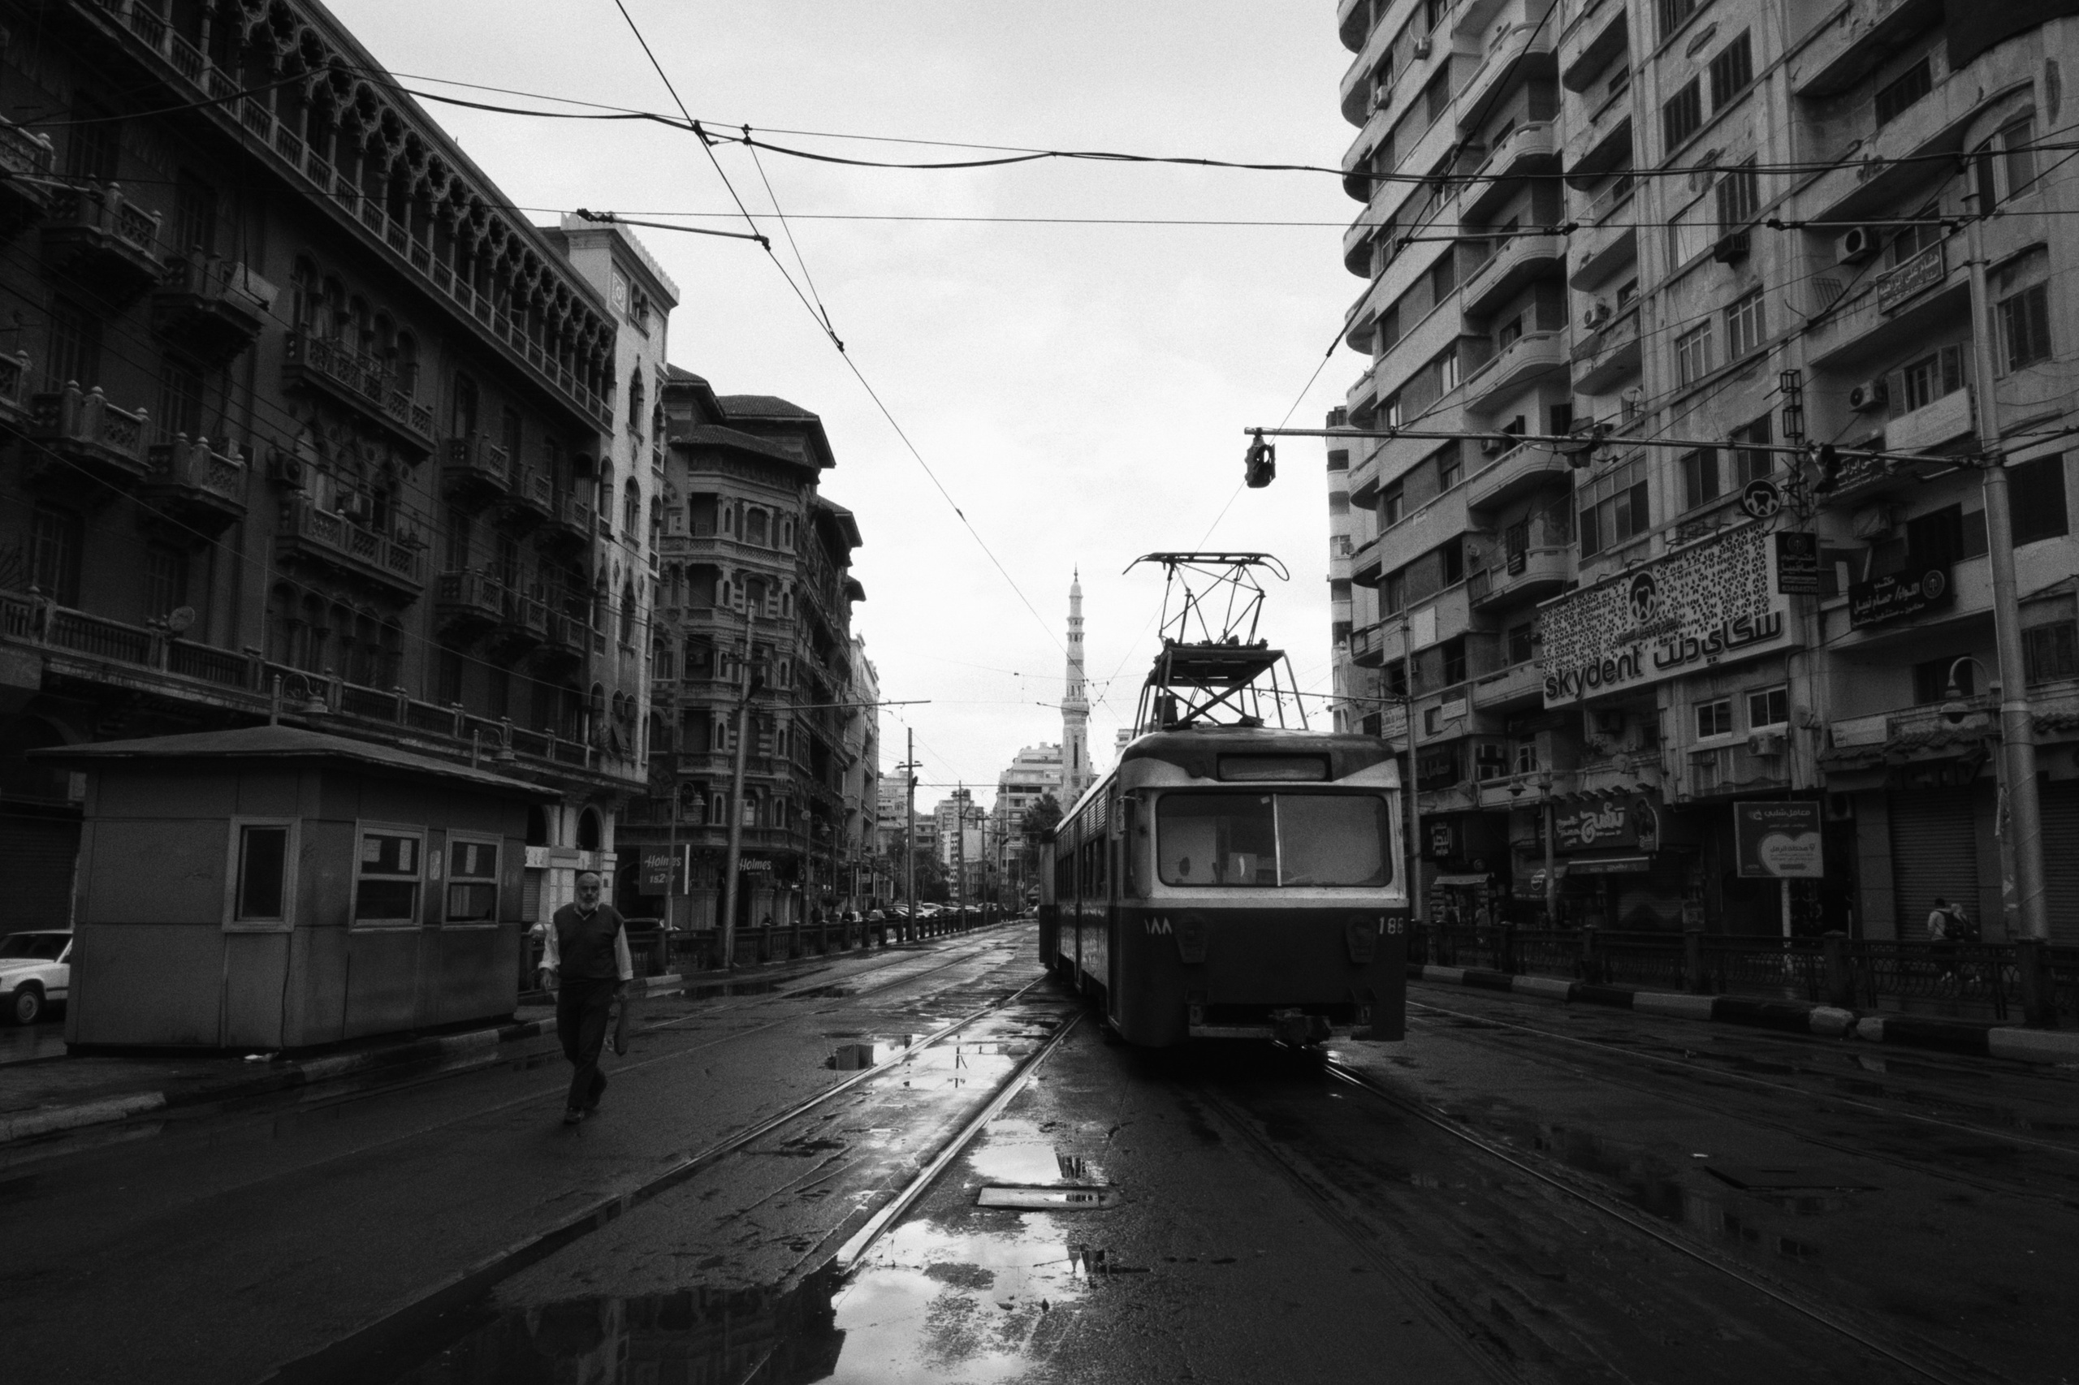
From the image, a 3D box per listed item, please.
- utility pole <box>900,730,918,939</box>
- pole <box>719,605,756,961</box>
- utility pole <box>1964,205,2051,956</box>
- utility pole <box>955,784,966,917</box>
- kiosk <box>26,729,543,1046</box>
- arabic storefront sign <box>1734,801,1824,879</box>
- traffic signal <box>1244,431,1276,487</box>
[{"bbox_3d":[-4.939,5.537,54.122,0.270,8.222,0.270,-2,-9,0],"label":"utility pole"},{"bbox_3d":[-6.820,2.067,31.636,0.260,8.398,0.260,2,-9,0],"label":"pole"},{"bbox_3d":[12.644,-1.534,18.151,0.330,11.234,0.330,2,-9,0],"label":"utility pole"},{"bbox_3d":[-4.386,9.209,78.621,0.280,8.203,0.280,-2,-9,0],"label":"utility pole"},{"bbox_3d":[-7.663,2.094,14.977,2.989,3.137,4.949,-1,-9,6],"label":"kiosk"},{"bbox_3d":[13.073,2.614,24.500,1.493,1.364,0.150,0,-9,3],"label":"arabic storefront sign"},{"bbox_3d":[2.662,-2.800,16.700,0.300,0.650,0.300,3,-9,-18],"label":"traffic signal"}]

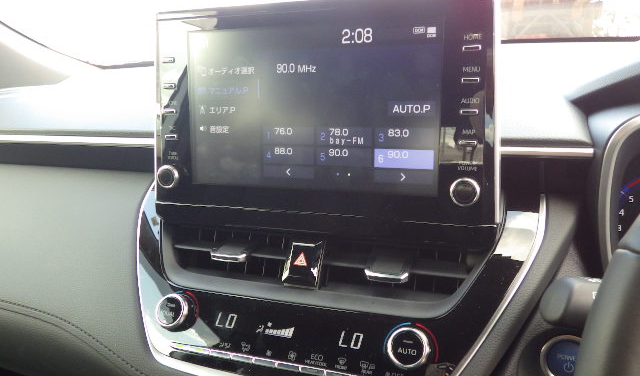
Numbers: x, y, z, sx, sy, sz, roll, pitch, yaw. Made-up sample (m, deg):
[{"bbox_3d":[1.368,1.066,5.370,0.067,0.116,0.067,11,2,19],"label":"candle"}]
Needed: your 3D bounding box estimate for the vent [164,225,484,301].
[{"bbox_3d":[-0.004,0.053,0.412,0.249,0.046,0.040,3,3,19],"label":"vent"}]

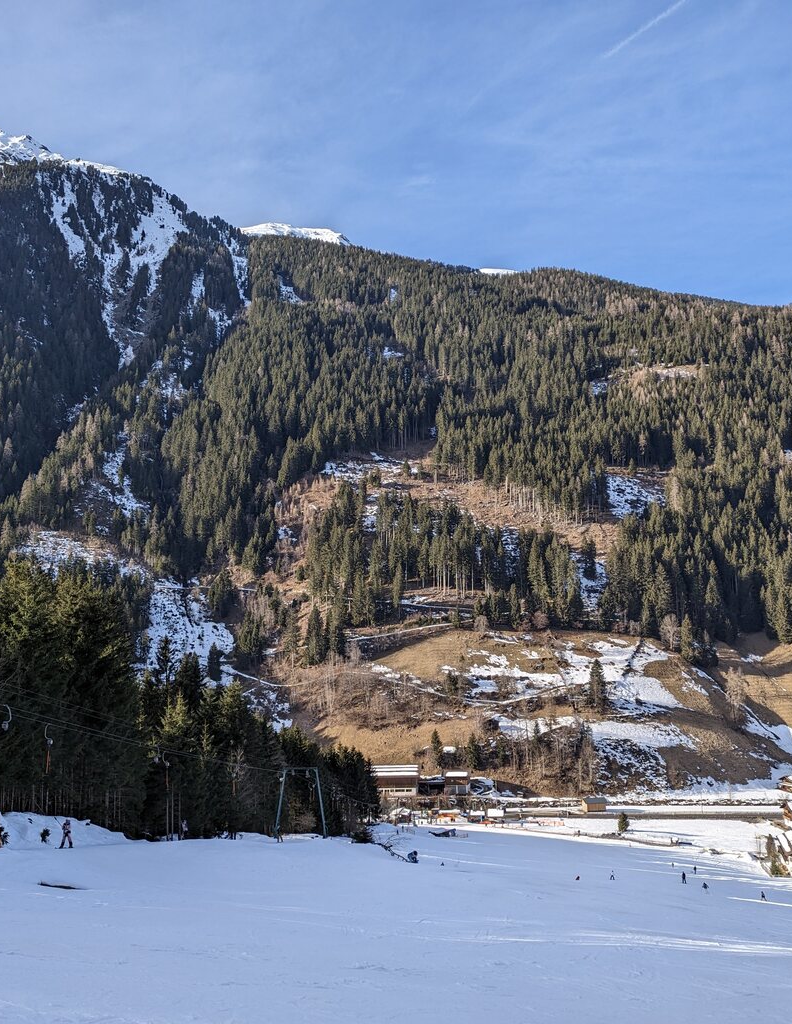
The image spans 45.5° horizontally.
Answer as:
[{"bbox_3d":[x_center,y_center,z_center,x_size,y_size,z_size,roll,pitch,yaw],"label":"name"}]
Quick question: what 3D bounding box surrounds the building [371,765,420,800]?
[{"bbox_3d":[-1.091,110.870,388.000,21.000,10.500,15.000,0,-9,0],"label":"building"}]

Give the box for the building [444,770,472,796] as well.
[{"bbox_3d":[25.343,110.445,385.000,11.000,9.000,10.500,0,-9,3],"label":"building"}]

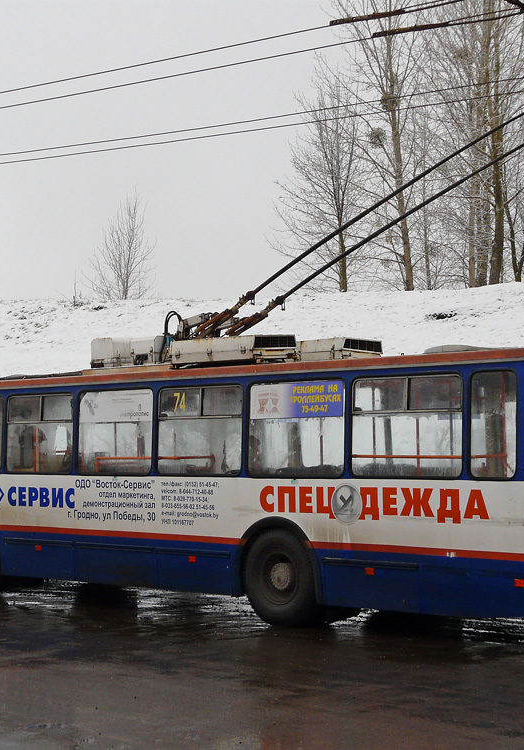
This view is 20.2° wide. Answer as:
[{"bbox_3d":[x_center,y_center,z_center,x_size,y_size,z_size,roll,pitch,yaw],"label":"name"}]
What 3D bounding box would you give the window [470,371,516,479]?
[{"bbox_3d":[2.120,0.452,13.444,0.510,1.000,0.060,-3,-6,45],"label":"window"}]

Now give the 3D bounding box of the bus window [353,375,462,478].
[{"bbox_3d":[1.392,0.493,14.161,1.353,0.997,0.060,-3,-6,45],"label":"bus window"}]

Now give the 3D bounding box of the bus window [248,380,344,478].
[{"bbox_3d":[0.352,0.551,15.186,1.358,0.994,0.060,-3,-6,45],"label":"bus window"}]

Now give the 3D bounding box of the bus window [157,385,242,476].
[{"bbox_3d":[-0.689,0.610,16.211,1.387,0.990,0.060,-3,-6,45],"label":"bus window"}]

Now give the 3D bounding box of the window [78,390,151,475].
[{"bbox_3d":[-1.710,0.667,17.218,1.347,0.986,0.060,-3,-6,45],"label":"window"}]

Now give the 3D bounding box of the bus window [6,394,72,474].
[{"bbox_3d":[-2.751,0.725,18.243,1.349,0.983,0.060,-3,-6,45],"label":"bus window"}]

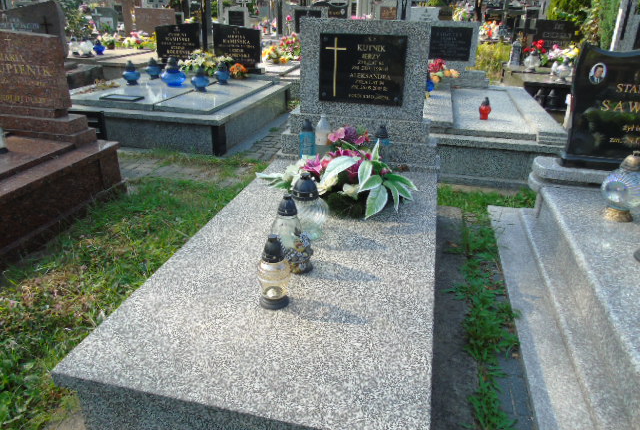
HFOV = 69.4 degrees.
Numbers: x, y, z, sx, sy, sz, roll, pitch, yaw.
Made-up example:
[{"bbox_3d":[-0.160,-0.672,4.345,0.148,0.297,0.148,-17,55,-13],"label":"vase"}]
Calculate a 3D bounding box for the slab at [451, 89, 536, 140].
[{"bbox_3d":[1.663,-1.059,4.677,0.640,0.060,2.030,7,25,14],"label":"slab"}]

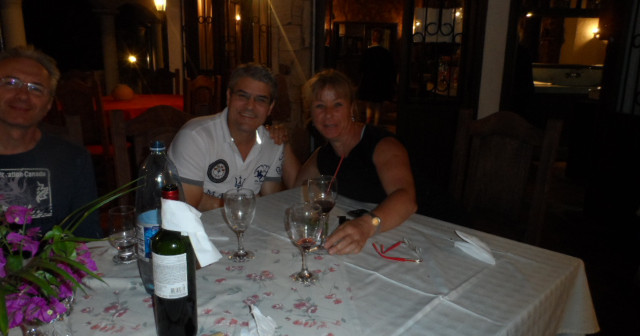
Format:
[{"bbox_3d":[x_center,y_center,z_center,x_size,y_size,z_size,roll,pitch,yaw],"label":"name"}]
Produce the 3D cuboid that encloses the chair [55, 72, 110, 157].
[{"bbox_3d":[-1.790,-0.244,3.698,0.480,1.100,0.520,3,12,8],"label":"chair"}]

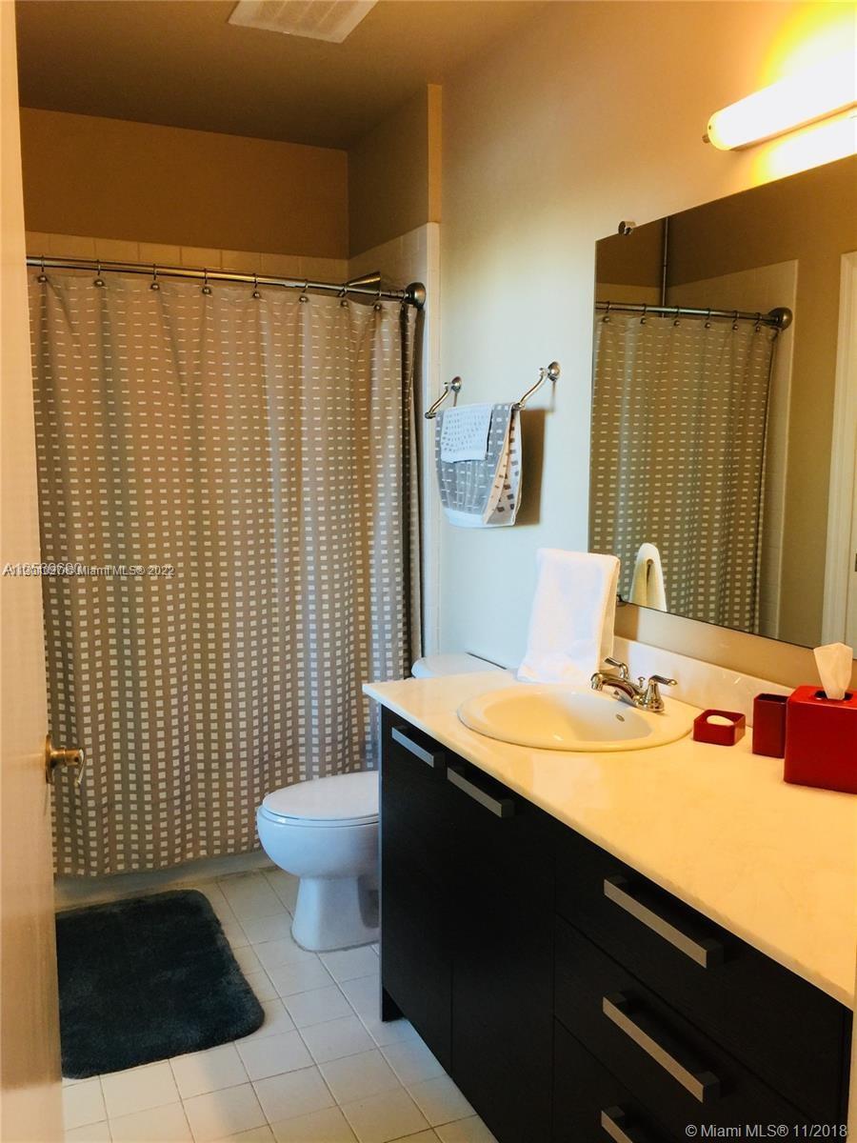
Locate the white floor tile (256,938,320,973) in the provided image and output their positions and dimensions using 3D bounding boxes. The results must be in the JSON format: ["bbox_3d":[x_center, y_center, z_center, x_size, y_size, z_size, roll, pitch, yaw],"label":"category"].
[{"bbox_3d":[-0.408,1.087,2.731,0.150,0.010,0.150,-3,7,-24],"label":"white floor tile"}]

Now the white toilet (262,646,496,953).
[{"bbox_3d":[-0.142,0.684,2.874,0.757,0.755,0.445,-3,8,-25],"label":"white toilet"}]

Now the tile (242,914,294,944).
[{"bbox_3d":[-0.471,1.070,2.869,0.150,0.010,0.150,-3,7,-24],"label":"tile"}]

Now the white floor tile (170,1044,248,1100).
[{"bbox_3d":[-0.500,1.149,2.191,0.150,0.010,0.150,-3,7,-24],"label":"white floor tile"}]

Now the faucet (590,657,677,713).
[{"bbox_3d":[0.416,0.249,2.069,0.165,0.080,0.250,-3,7,-24],"label":"faucet"}]

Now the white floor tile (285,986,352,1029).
[{"bbox_3d":[-0.282,1.120,2.455,0.150,0.010,0.150,-3,7,-24],"label":"white floor tile"}]

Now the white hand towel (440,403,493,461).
[{"bbox_3d":[0.120,-0.406,2.825,0.045,0.164,0.319,-3,8,-25],"label":"white hand towel"}]

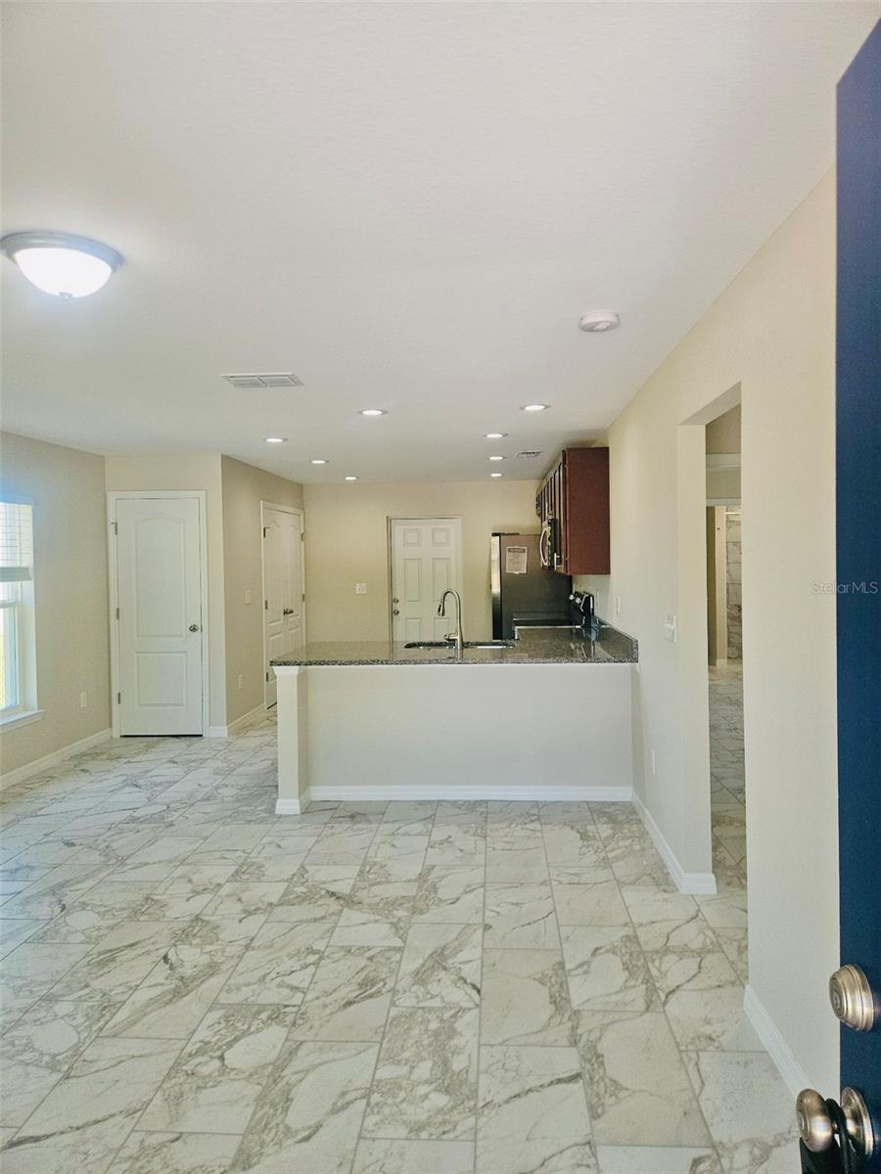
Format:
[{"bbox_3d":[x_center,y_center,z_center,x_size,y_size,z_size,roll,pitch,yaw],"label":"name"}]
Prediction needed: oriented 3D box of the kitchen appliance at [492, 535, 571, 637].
[{"bbox_3d":[0.994,0.296,8.585,0.850,1.745,0.890,-1,2,4],"label":"kitchen appliance"}]

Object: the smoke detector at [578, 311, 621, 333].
[{"bbox_3d":[0.614,-1.023,3.015,0.156,0.042,0.156,-1,2,4],"label":"smoke detector"}]

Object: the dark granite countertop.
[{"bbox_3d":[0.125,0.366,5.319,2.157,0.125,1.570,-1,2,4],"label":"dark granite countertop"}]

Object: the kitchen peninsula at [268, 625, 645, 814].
[{"bbox_3d":[0.125,0.854,5.213,2.157,0.925,1.320,-1,2,4],"label":"kitchen peninsula"}]

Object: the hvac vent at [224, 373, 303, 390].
[{"bbox_3d":[-0.903,-1.046,3.991,0.365,0.020,0.290,-1,2,4],"label":"hvac vent"}]

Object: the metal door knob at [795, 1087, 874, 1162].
[{"bbox_3d":[0.408,0.568,0.826,0.068,0.074,0.072,-1,2,4],"label":"metal door knob"}]

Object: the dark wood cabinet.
[{"bbox_3d":[1.175,-0.610,7.376,0.330,0.908,3.580,-1,2,4],"label":"dark wood cabinet"}]

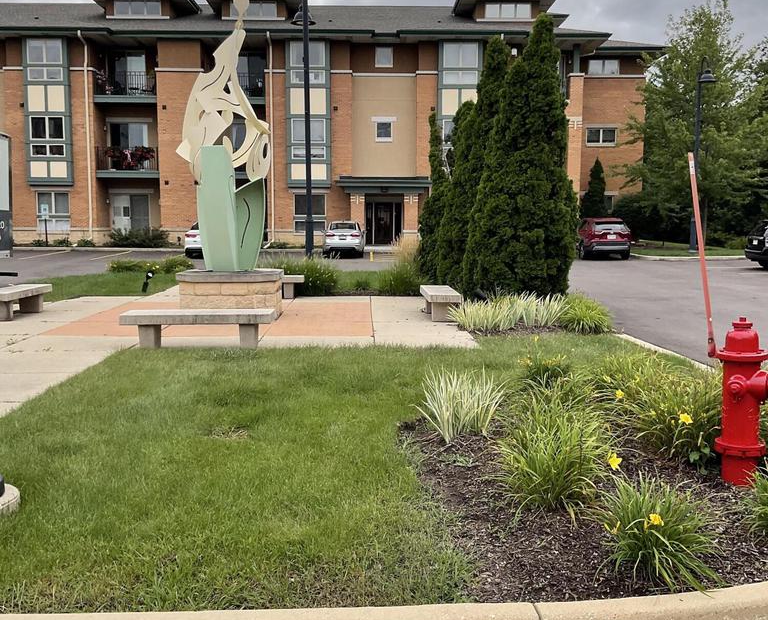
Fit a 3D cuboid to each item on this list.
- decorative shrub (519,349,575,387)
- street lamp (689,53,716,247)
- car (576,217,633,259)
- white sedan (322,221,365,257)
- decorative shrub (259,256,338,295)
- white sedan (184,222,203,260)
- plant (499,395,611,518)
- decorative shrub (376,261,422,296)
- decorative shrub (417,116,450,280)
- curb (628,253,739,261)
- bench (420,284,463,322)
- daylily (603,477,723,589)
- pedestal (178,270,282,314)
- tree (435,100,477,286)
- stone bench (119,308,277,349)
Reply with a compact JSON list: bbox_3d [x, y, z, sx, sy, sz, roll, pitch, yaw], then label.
[{"bbox_3d":[1.384,0.484,7.376,0.440,0.360,0.440,0,7,0],"label":"decorative shrub"},{"bbox_3d":[13.322,-6.481,35.952,0.760,8.177,1.100,0,7,0],"label":"street lamp"},{"bbox_3d":[9.013,-3.064,36.381,1.855,1.690,4.600,0,6,-1],"label":"car"},{"bbox_3d":[-1.674,-3.076,37.152,1.800,1.470,4.600,0,7,0],"label":"white sedan"},{"bbox_3d":[-1.664,-0.722,17.251,1.500,0.760,1.200,0,7,0],"label":"decorative shrub"},{"bbox_3d":[-7.190,-3.150,37.146,1.840,1.540,4.550,0,7,0],"label":"white sedan"},{"bbox_3d":[0.867,0.733,4.429,0.560,0.460,0.530,0,6,0],"label":"plant"},{"bbox_3d":[0.302,-0.670,17.157,0.880,0.680,0.900,0,7,0],"label":"decorative shrub"},{"bbox_3d":[1.372,-2.899,22.013,1.050,4.250,1.050,0,6,0],"label":"decorative shrub"},{"bbox_3d":[12.516,-2.221,36.086,4.500,0.170,1.200,0,7,0],"label":"curb"},{"bbox_3d":[0.908,-0.110,13.995,0.469,0.435,1.829,0,6,-2],"label":"bench"},{"bbox_3d":[1.086,0.895,3.491,0.460,0.310,0.440,0,6,0],"label":"daylily"},{"bbox_3d":[-2.422,-0.248,13.824,1.580,0.720,1.400,0,6,-2],"label":"pedestal"},{"bbox_3d":[1.921,-2.705,20.223,1.300,4.250,1.300,0,6,0],"label":"tree"},{"bbox_3d":[-2.297,0.248,10.696,1.829,0.435,0.469,0,6,-2],"label":"stone bench"}]

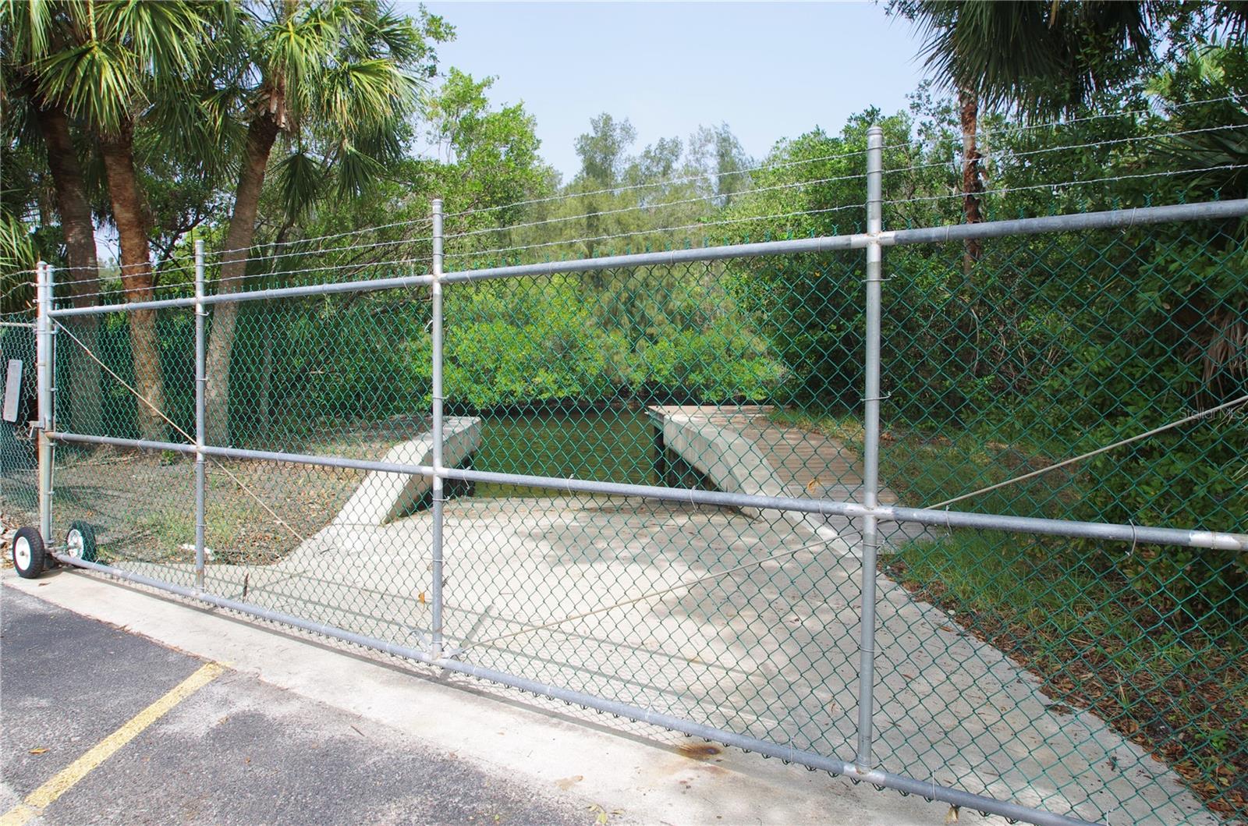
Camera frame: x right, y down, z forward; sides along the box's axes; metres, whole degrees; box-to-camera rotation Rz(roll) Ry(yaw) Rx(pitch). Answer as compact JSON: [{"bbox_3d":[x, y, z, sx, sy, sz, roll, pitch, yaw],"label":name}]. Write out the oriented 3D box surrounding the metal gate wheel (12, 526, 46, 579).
[{"bbox_3d":[-4.227,0.995,5.158,0.366,0.366,0.068,2,2,30],"label":"metal gate wheel"}]

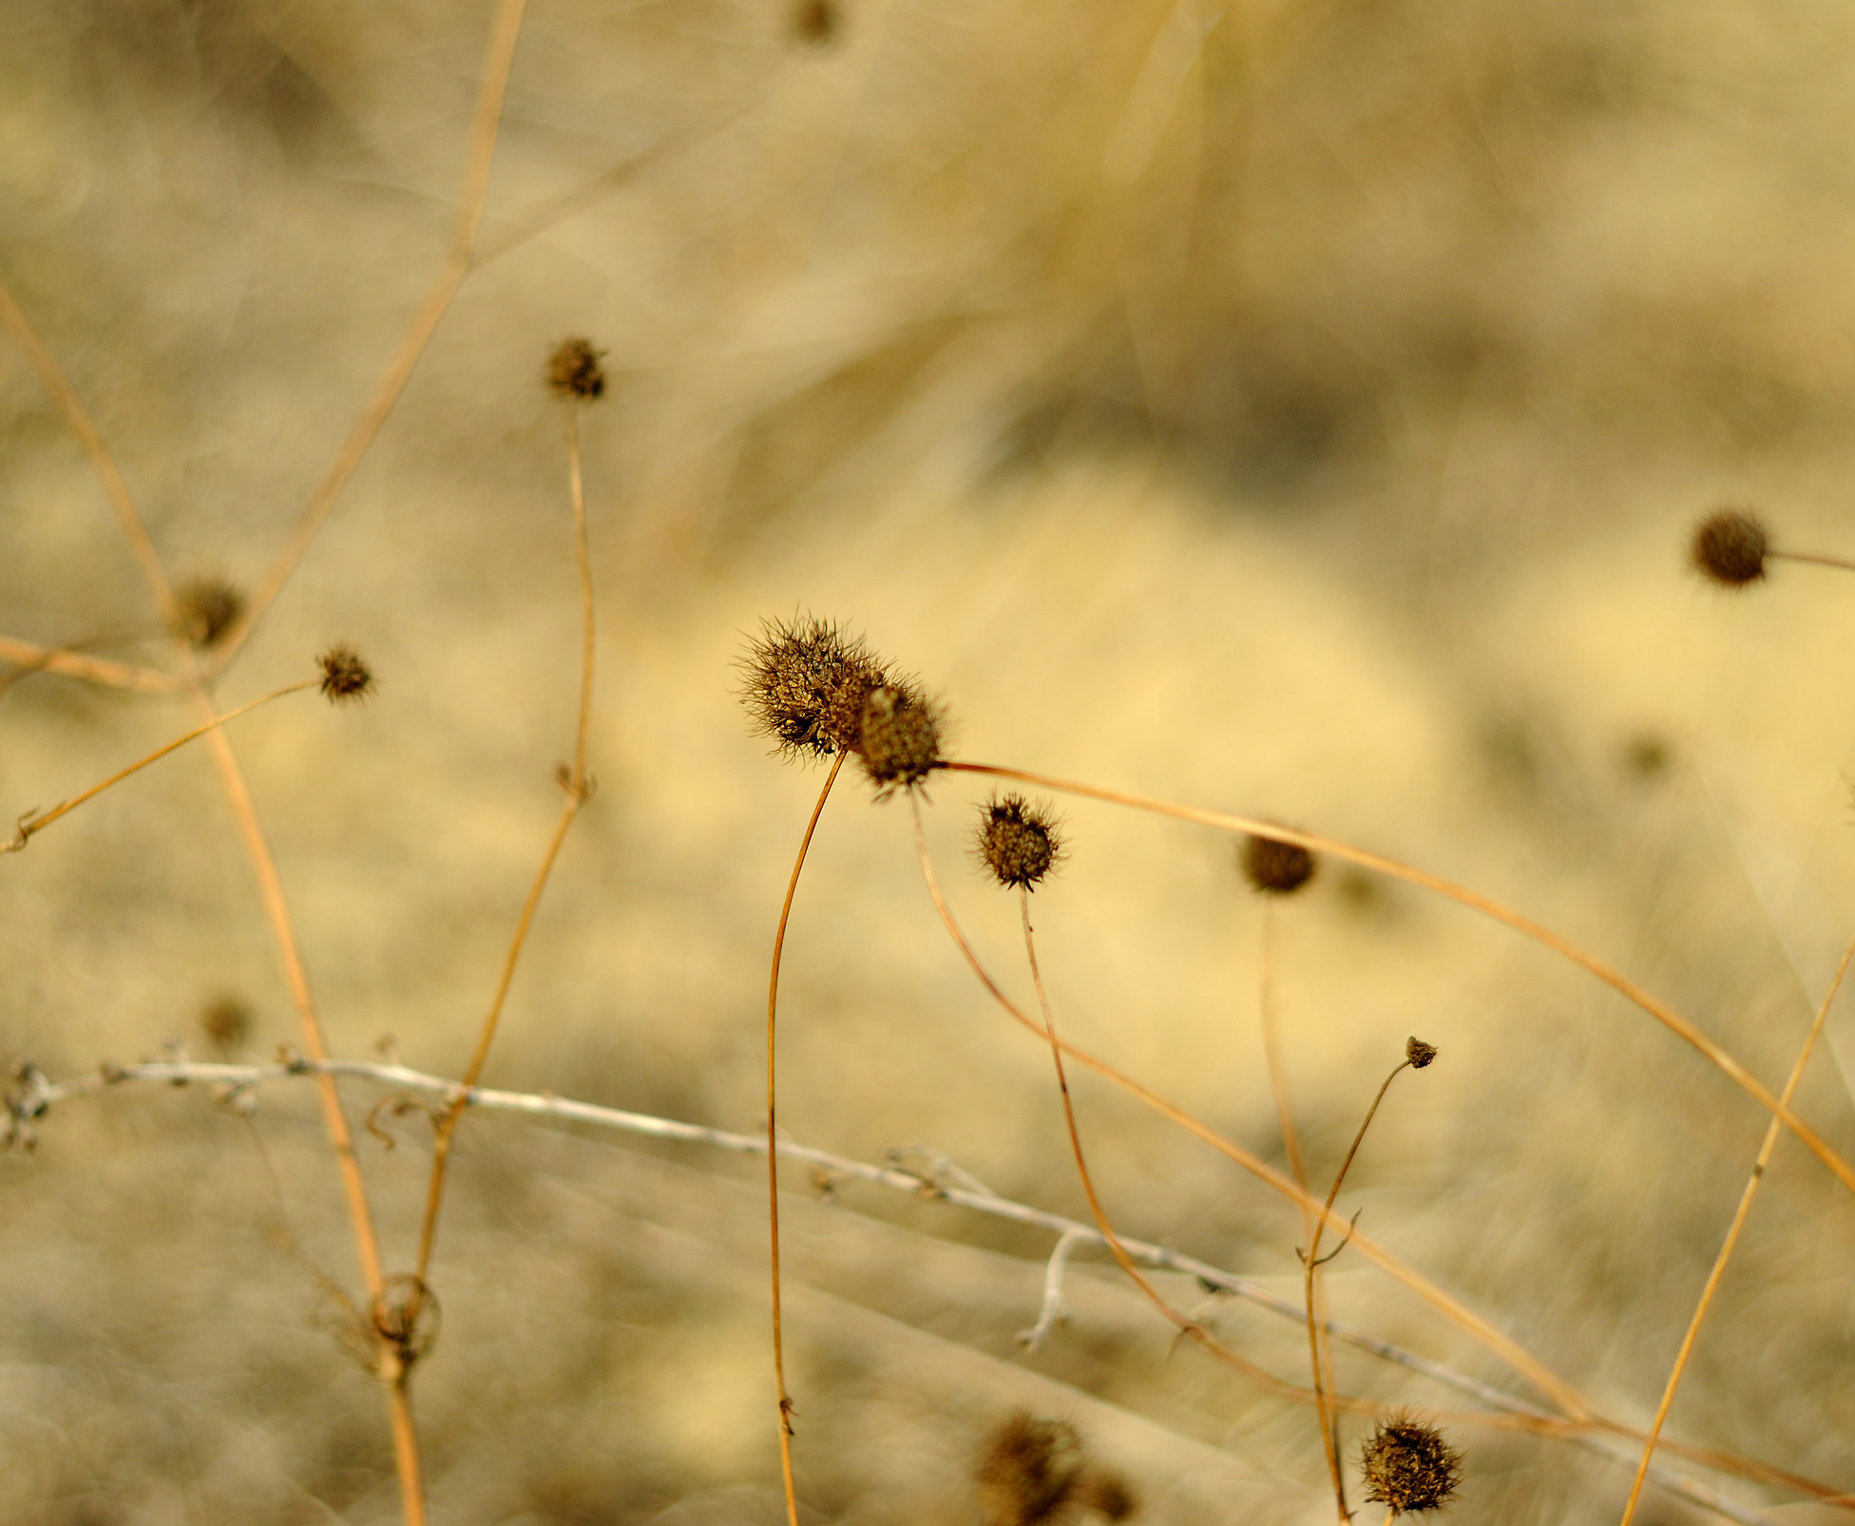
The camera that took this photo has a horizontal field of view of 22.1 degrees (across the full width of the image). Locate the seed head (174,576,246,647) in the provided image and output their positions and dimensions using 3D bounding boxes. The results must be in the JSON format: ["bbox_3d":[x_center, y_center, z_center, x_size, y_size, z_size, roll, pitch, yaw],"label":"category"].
[{"bbox_3d":[-0.108,-0.023,0.715,0.011,0.011,0.011,0,18,0],"label":"seed head"}]

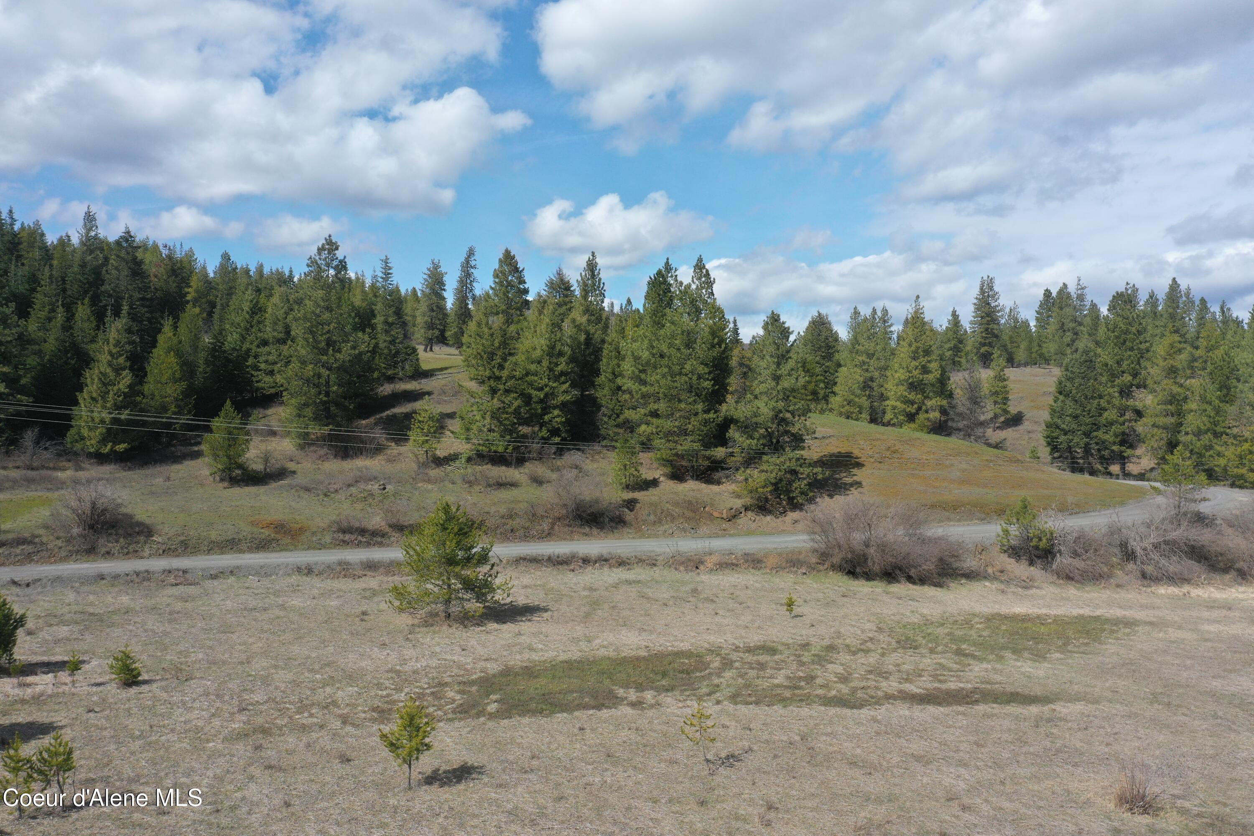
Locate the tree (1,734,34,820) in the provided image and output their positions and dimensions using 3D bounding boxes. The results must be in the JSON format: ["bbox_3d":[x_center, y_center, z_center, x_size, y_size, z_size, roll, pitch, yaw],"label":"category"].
[{"bbox_3d":[-17.438,10.222,27.863,0.920,2.440,0.920,0,2,0],"label":"tree"}]

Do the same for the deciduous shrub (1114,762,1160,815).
[{"bbox_3d":[14.845,10.715,28.393,1.340,1.420,1.210,0,2,0],"label":"deciduous shrub"}]

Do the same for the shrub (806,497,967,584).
[{"bbox_3d":[16.637,7.623,62.403,10.030,5.110,7.760,0,2,0],"label":"shrub"}]

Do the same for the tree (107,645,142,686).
[{"bbox_3d":[-20.739,10.174,40.254,1.460,1.590,1.380,0,2,0],"label":"tree"}]

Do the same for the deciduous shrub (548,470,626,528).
[{"bbox_3d":[-3.174,6.386,78.913,6.070,4.540,5.010,0,2,0],"label":"deciduous shrub"}]

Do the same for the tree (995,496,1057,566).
[{"bbox_3d":[26.640,7.505,64.915,4.110,4.460,3.700,0,2,0],"label":"tree"}]

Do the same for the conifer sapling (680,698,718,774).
[{"bbox_3d":[2.298,10.119,31.074,1.190,2.400,1.130,0,2,0],"label":"conifer sapling"}]

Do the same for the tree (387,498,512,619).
[{"bbox_3d":[-9.352,7.382,51.316,6.350,6.330,6.220,0,2,0],"label":"tree"}]

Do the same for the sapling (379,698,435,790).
[{"bbox_3d":[-6.764,9.947,29.941,1.740,2.840,1.660,0,2,0],"label":"sapling"}]

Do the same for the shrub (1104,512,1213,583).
[{"bbox_3d":[34.060,8.095,62.421,6.810,4.160,5.620,0,2,0],"label":"shrub"}]

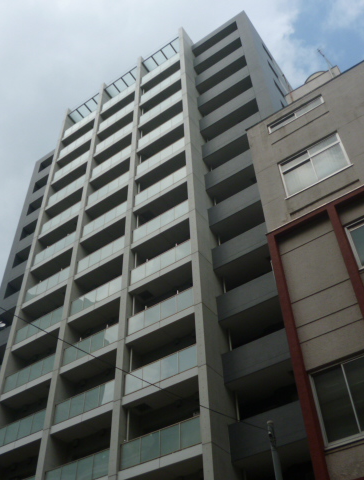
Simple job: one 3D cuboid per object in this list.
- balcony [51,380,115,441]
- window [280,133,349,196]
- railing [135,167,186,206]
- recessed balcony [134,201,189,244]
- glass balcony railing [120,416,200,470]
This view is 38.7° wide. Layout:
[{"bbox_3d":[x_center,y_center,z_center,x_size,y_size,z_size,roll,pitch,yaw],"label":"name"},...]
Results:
[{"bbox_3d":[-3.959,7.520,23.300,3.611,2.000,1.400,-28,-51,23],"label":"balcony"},{"bbox_3d":[3.539,-1.981,13.914,1.842,1.515,0.120,-28,-51,23],"label":"window"},{"bbox_3d":[-1.235,-2.940,29.578,3.730,1.021,0.080,-28,-51,23],"label":"railing"},{"bbox_3d":[-0.808,-0.440,27.140,3.720,1.400,1.200,-28,-51,23],"label":"recessed balcony"},{"bbox_3d":[-0.797,7.507,19.030,3.730,1.021,0.080,-28,-51,23],"label":"glass balcony railing"}]

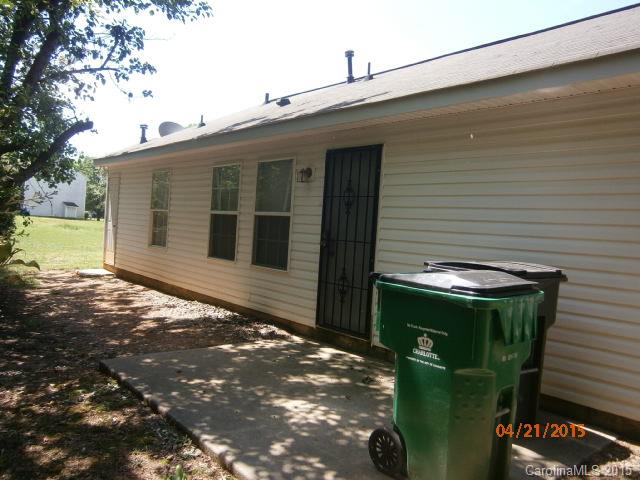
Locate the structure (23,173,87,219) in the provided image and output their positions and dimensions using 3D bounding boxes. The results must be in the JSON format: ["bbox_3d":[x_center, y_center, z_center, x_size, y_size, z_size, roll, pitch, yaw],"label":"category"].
[{"bbox_3d":[-37.250,-7.166,65.338,8.800,7.800,10.000,3,2,-42],"label":"structure"}]

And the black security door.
[{"bbox_3d":[0.283,0.005,5.281,0.060,2.060,0.865,3,2,-42],"label":"black security door"}]

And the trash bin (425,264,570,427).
[{"bbox_3d":[1.228,0.720,3.408,0.650,1.130,0.770,3,2,-42],"label":"trash bin"}]

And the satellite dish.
[{"bbox_3d":[-3.831,-2.799,12.400,0.680,0.580,0.420,3,1,-20],"label":"satellite dish"}]

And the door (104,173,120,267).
[{"bbox_3d":[-4.670,-0.461,10.829,0.070,2.060,0.740,3,2,-42],"label":"door"}]

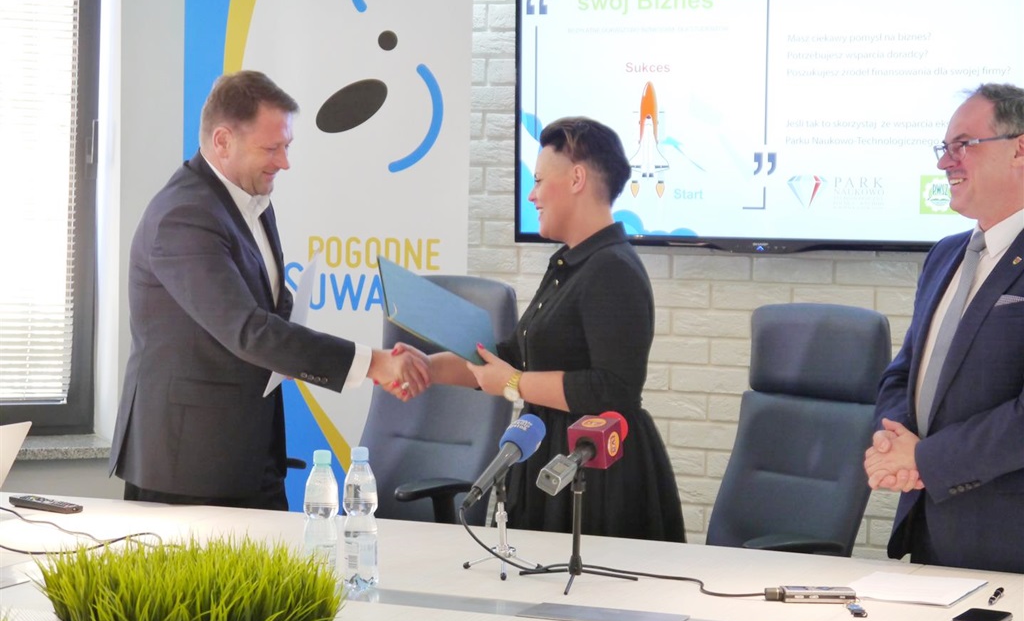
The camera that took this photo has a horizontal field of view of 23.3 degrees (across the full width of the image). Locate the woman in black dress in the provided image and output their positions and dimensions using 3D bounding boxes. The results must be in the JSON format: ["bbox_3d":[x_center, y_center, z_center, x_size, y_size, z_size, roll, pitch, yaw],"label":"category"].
[{"bbox_3d":[0.082,0.382,5.192,0.570,1.580,0.500,0,4,-7],"label":"woman in black dress"}]

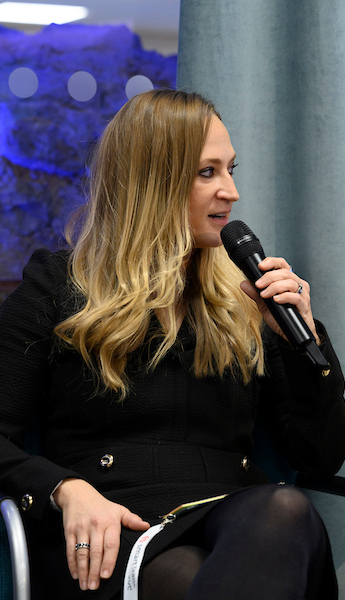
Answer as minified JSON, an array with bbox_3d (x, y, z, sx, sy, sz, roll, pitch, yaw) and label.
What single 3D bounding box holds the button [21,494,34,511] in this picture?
[{"bbox_3d":[-0.202,0.282,2.670,0.022,0.022,0.009,2,-5,37],"label":"button"}]

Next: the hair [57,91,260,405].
[{"bbox_3d":[-0.019,-0.086,2.870,0.280,0.460,0.300,1,3,33],"label":"hair"}]

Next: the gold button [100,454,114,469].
[{"bbox_3d":[-0.095,0.234,2.770,0.021,0.021,0.009,1,-6,13],"label":"gold button"}]

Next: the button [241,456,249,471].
[{"bbox_3d":[0.108,0.243,2.840,0.009,0.021,0.021,-6,-1,33],"label":"button"}]

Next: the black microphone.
[{"bbox_3d":[0.152,-0.003,2.820,0.049,0.262,0.049,-33,-15,0],"label":"black microphone"}]

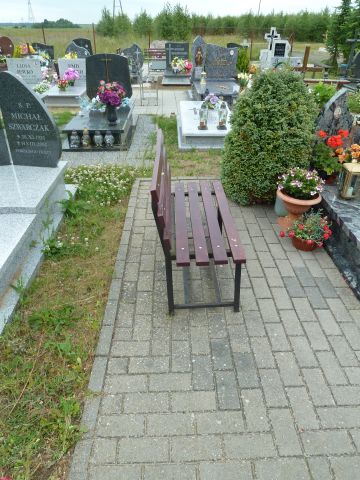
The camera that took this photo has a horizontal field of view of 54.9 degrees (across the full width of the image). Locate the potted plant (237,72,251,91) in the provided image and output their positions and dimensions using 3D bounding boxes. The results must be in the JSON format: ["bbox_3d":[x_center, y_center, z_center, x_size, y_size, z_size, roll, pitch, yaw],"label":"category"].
[{"bbox_3d":[1.456,-3.596,7.915,0.310,0.420,0.300,-1,32,-1],"label":"potted plant"}]

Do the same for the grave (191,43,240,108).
[{"bbox_3d":[0.765,-3.427,7.056,0.930,1.180,1.400,-1,32,-1],"label":"grave"}]

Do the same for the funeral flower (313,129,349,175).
[{"bbox_3d":[1.190,-0.674,2.703,0.270,0.360,0.270,-1,32,-1],"label":"funeral flower"}]

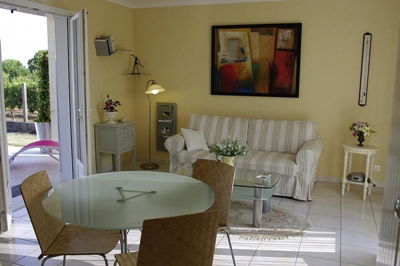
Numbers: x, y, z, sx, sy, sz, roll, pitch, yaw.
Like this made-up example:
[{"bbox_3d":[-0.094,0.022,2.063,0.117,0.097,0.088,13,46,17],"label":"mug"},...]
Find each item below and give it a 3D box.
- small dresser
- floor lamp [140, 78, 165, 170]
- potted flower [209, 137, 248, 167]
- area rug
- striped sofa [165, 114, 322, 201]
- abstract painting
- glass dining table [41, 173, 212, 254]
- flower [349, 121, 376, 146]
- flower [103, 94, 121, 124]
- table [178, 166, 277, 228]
[{"bbox_3d":[-1.252,0.246,5.119,0.463,0.781,0.438,5,10,22],"label":"small dresser"},{"bbox_3d":[-0.772,-0.122,5.490,0.300,1.413,0.420,-4,10,-30],"label":"floor lamp"},{"bbox_3d":[0.305,0.247,3.702,0.404,0.413,0.364,5,10,22],"label":"potted flower"},{"bbox_3d":[0.377,0.893,3.721,1.581,0.012,0.934,5,10,22],"label":"area rug"},{"bbox_3d":[0.606,0.265,4.911,2.132,0.891,0.861,5,10,22],"label":"striped sofa"},{"bbox_3d":[0.796,-1.068,5.101,1.336,1.045,0.035,5,10,22],"label":"abstract painting"},{"bbox_3d":[-0.425,0.744,2.235,1.034,0.735,1.034,5,10,22],"label":"glass dining table"},{"bbox_3d":[2.095,0.018,4.416,0.332,0.332,0.282,5,10,22],"label":"flower"},{"bbox_3d":[-1.311,-0.359,5.061,0.226,0.429,0.252,5,10,22],"label":"flower"},{"bbox_3d":[0.258,0.669,3.755,1.124,0.438,0.628,4,10,19],"label":"table"}]

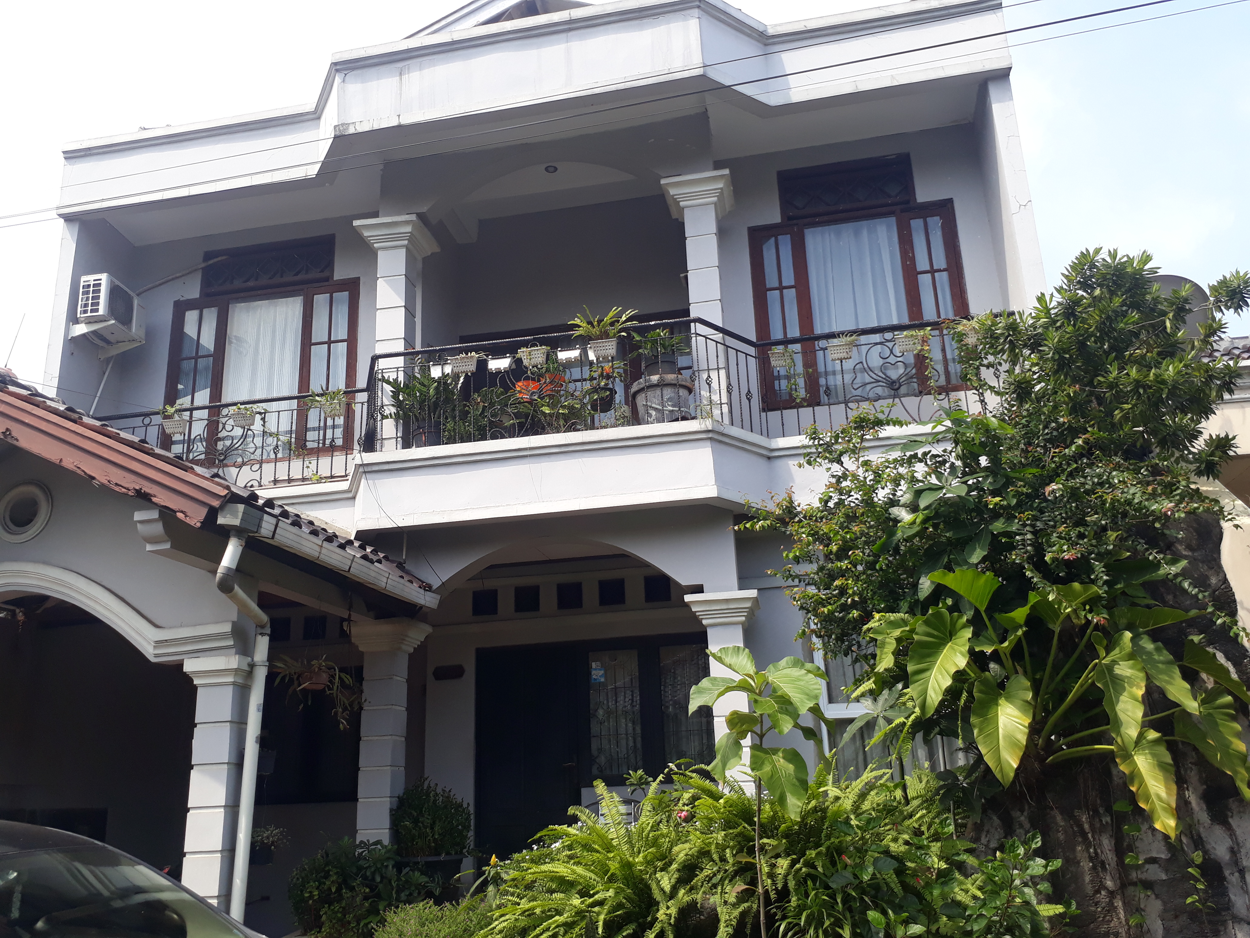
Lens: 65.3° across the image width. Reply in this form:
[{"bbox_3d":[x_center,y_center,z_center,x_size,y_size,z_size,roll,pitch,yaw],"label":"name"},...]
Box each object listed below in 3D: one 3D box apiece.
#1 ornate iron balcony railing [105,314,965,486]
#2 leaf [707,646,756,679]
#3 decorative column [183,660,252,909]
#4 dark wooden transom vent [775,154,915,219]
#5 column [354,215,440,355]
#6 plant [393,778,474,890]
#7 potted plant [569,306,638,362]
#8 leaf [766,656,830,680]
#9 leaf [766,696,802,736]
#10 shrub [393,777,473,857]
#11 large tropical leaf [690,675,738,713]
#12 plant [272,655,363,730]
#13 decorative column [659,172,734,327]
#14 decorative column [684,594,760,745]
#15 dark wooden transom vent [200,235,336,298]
[{"bbox_3d":[-1.119,-0.557,8.503,8.800,0.920,0.800,-5,-16,9],"label":"ornate iron balcony railing"},{"bbox_3d":[0.540,0.970,4.901,0.250,0.160,0.200,-5,-16,9],"label":"leaf"},{"bbox_3d":[-2.458,2.080,5.902,0.370,1.840,0.380,-5,-16,9],"label":"decorative column"},{"bbox_3d":[2.348,-3.001,10.370,1.404,0.608,0.103,-5,-16,10],"label":"dark wooden transom vent"},{"bbox_3d":[-2.155,-1.121,9.163,0.620,2.440,0.620,-5,-16,9],"label":"column"},{"bbox_3d":[-1.565,3.021,8.016,0.680,0.970,0.660,-5,-16,9],"label":"plant"},{"bbox_3d":[-0.191,-1.272,9.086,0.665,0.493,0.403,-5,-16,10],"label":"potted plant"},{"bbox_3d":[0.840,0.982,4.750,0.270,0.130,0.200,-5,-16,10],"label":"leaf"},{"bbox_3d":[0.752,1.171,4.650,0.160,0.180,0.130,-5,-16,10],"label":"leaf"},{"bbox_3d":[-1.571,2.872,8.058,0.680,0.660,0.660,-5,-16,9],"label":"shrub"},{"bbox_3d":[0.444,1.128,4.877,0.250,0.190,0.200,-5,-16,9],"label":"large tropical leaf"},{"bbox_3d":[-2.256,1.640,7.150,0.620,0.540,0.550,-5,-16,9],"label":"plant"},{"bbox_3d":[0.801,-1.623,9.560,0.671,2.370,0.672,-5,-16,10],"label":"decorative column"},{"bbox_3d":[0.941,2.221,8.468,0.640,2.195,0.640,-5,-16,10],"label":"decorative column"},{"bbox_3d":[-4.215,-2.394,11.484,1.700,0.608,0.103,-5,-16,10],"label":"dark wooden transom vent"}]

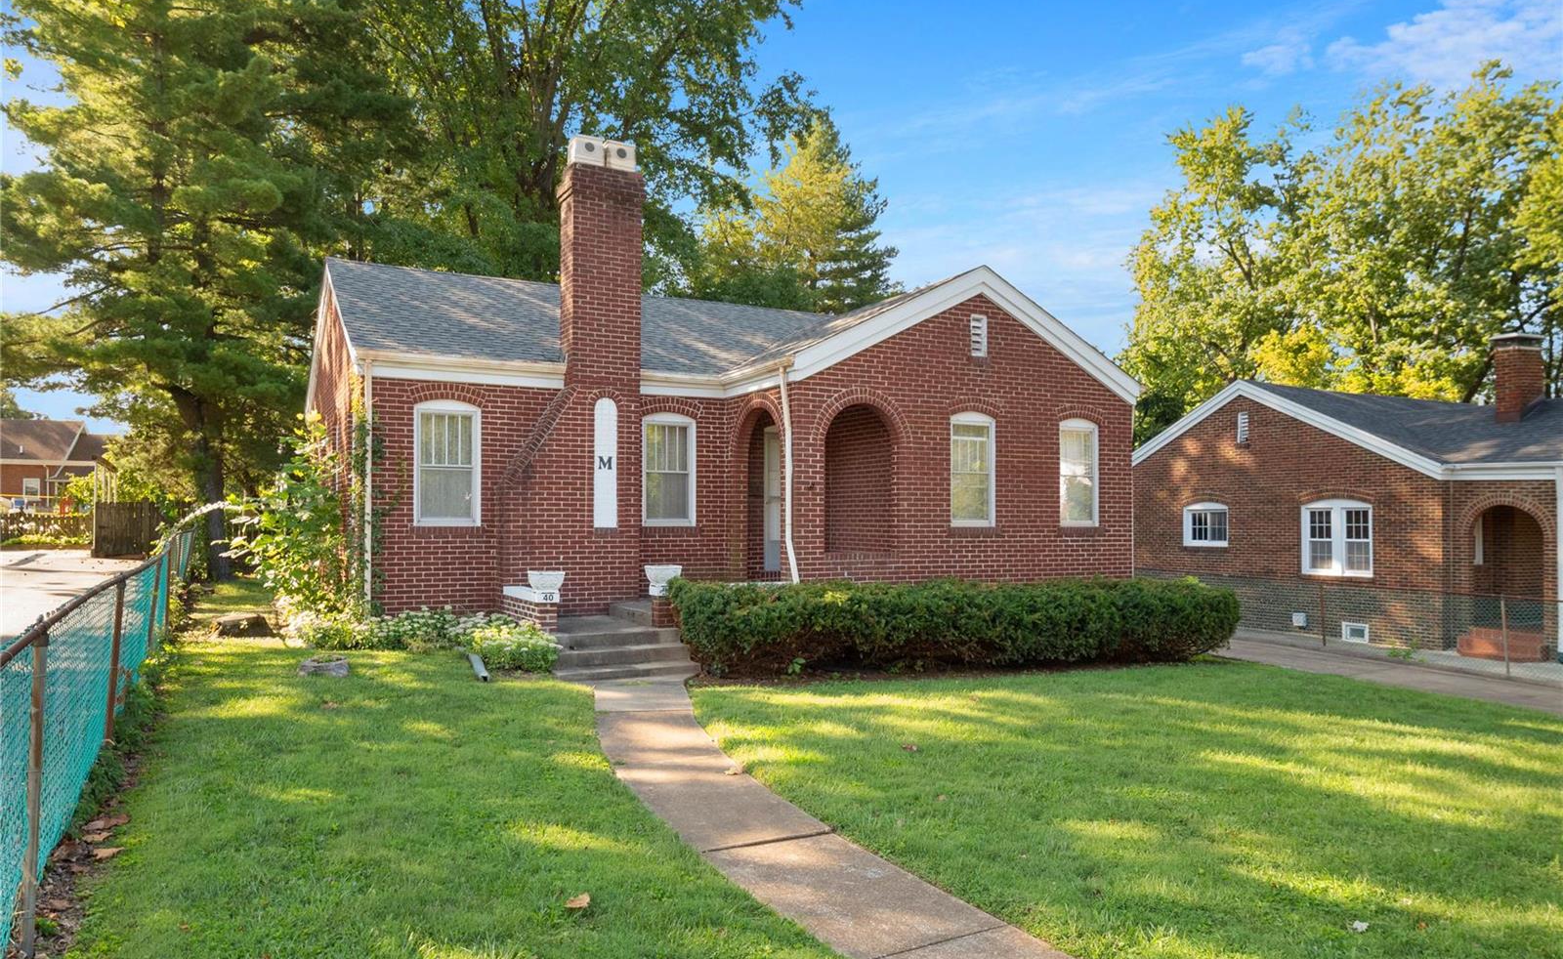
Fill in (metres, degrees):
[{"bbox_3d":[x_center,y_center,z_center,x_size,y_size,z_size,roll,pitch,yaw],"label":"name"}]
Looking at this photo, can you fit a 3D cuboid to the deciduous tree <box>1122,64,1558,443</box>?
[{"bbox_3d":[16.917,-4.244,31.230,13.000,16.200,12.000,1,-3,-28],"label":"deciduous tree"}]

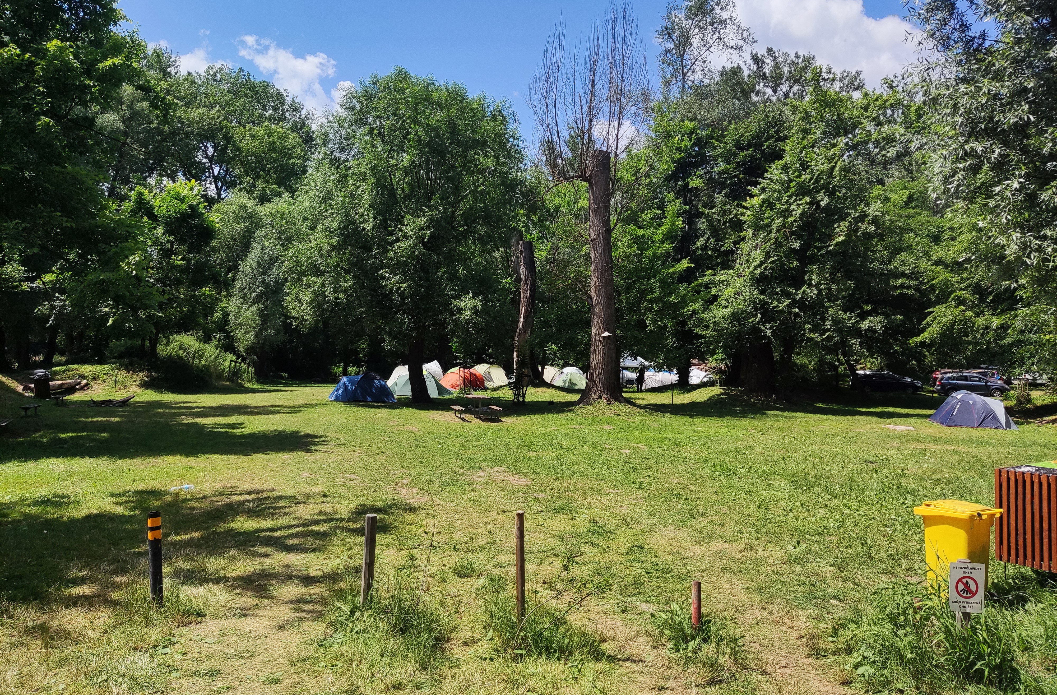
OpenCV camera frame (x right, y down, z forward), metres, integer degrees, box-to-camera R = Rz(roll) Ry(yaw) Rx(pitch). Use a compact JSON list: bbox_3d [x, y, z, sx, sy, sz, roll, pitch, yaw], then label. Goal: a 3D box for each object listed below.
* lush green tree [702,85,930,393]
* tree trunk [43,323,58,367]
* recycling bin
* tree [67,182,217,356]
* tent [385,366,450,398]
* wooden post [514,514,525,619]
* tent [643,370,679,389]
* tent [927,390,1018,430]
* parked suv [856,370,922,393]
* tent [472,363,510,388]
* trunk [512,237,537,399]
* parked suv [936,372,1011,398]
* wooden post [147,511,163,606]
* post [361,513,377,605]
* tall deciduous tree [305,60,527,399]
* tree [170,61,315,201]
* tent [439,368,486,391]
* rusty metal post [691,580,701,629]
[{"bbox_3d":[16.728,-6.234,44.500,12.800,17.900,12.000,0,-1,0],"label":"lush green tree"},{"bbox_3d":[-30.065,-0.130,48.000,0.950,2.900,0.800,0,-1,0],"label":"tree trunk"},{"bbox_3d":[4.000,1.930,7.100,0.480,0.930,0.550,1,-1,-31],"label":"recycling bin"},{"bbox_3d":[-24.781,-4.956,49.000,9.600,11.400,8.500,0,-1,0],"label":"tree"},{"bbox_3d":[-5.832,1.885,41.000,3.000,1.450,2.200,-1,-1,30],"label":"tent"},{"bbox_3d":[-0.053,1.525,5.250,0.055,0.810,0.055,-1,-1,0],"label":"wooden post"},{"bbox_3d":[9.029,2.191,52.017,2.800,1.300,2.400,0,-2,18],"label":"tent"},{"bbox_3d":[15.055,2.025,25.715,2.500,1.150,1.950,-1,-2,37],"label":"tent"},{"bbox_3d":[24.414,2.334,52.000,4.550,1.650,1.850,-1,-1,32],"label":"parked suv"},{"bbox_3d":[-2.666,1.949,53.000,2.300,1.700,2.800,1,-1,-37],"label":"tent"},{"bbox_3d":[-0.241,-1.853,44.500,1.300,8.900,1.200,0,-1,0],"label":"trunk"},{"bbox_3d":[29.356,2.453,50.320,4.450,1.570,1.800,0,-2,17],"label":"parked suv"},{"bbox_3d":[-3.370,1.922,6.900,0.115,0.880,0.115,0,-1,0],"label":"wooden post"},{"bbox_3d":[-1.176,1.578,5.620,0.079,0.715,0.079,3,-1,0],"label":"post"},{"bbox_3d":[-5.136,-5.077,35.493,9.300,15.200,9.000,0,-1,0],"label":"tall deciduous tree"},{"bbox_3d":[-23.374,-10.027,62.000,11.800,26.000,11.000,0,-1,0],"label":"tree"},{"bbox_3d":[-4.171,2.020,48.500,2.600,1.400,2.200,-1,-1,45],"label":"tent"},{"bbox_3d":[1.145,1.760,5.204,0.059,0.345,0.059,0,-1,0],"label":"rusty metal post"}]

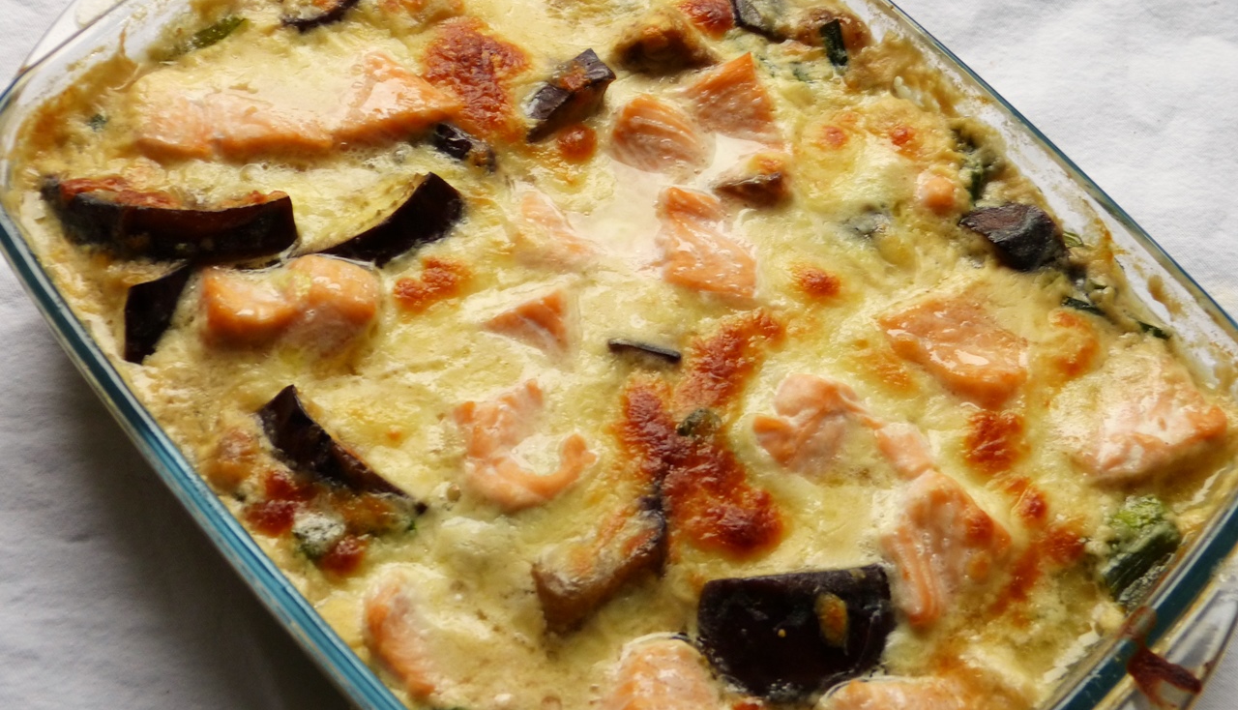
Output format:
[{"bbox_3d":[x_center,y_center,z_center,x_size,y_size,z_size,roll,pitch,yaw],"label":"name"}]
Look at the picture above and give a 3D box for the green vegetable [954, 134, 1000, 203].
[{"bbox_3d":[0.103,-0.054,0.503,0.009,0.009,0.017,-6,64,-5],"label":"green vegetable"}]

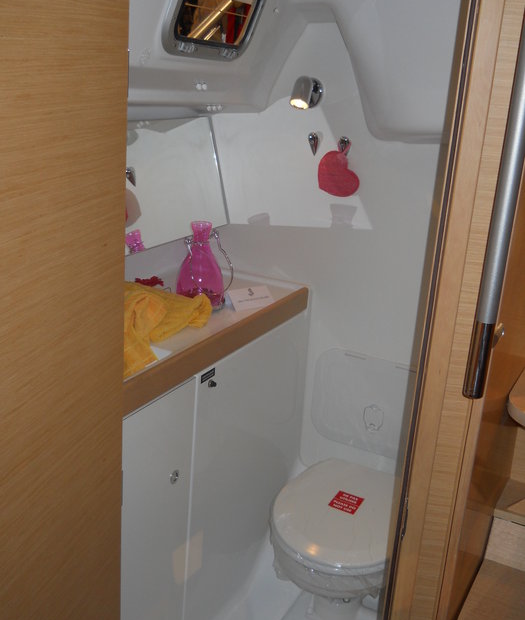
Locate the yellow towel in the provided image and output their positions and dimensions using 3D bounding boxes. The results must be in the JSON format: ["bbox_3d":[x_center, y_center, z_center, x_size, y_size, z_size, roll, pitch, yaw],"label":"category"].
[{"bbox_3d":[-0.257,0.010,1.511,0.240,0.085,0.420,13,19,26],"label":"yellow towel"}]

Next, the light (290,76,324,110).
[{"bbox_3d":[0.107,-0.522,1.803,0.070,0.078,0.075,13,19,26],"label":"light"}]

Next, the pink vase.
[{"bbox_3d":[-0.135,-0.107,1.734,0.108,0.192,0.108,4,17,-1],"label":"pink vase"}]

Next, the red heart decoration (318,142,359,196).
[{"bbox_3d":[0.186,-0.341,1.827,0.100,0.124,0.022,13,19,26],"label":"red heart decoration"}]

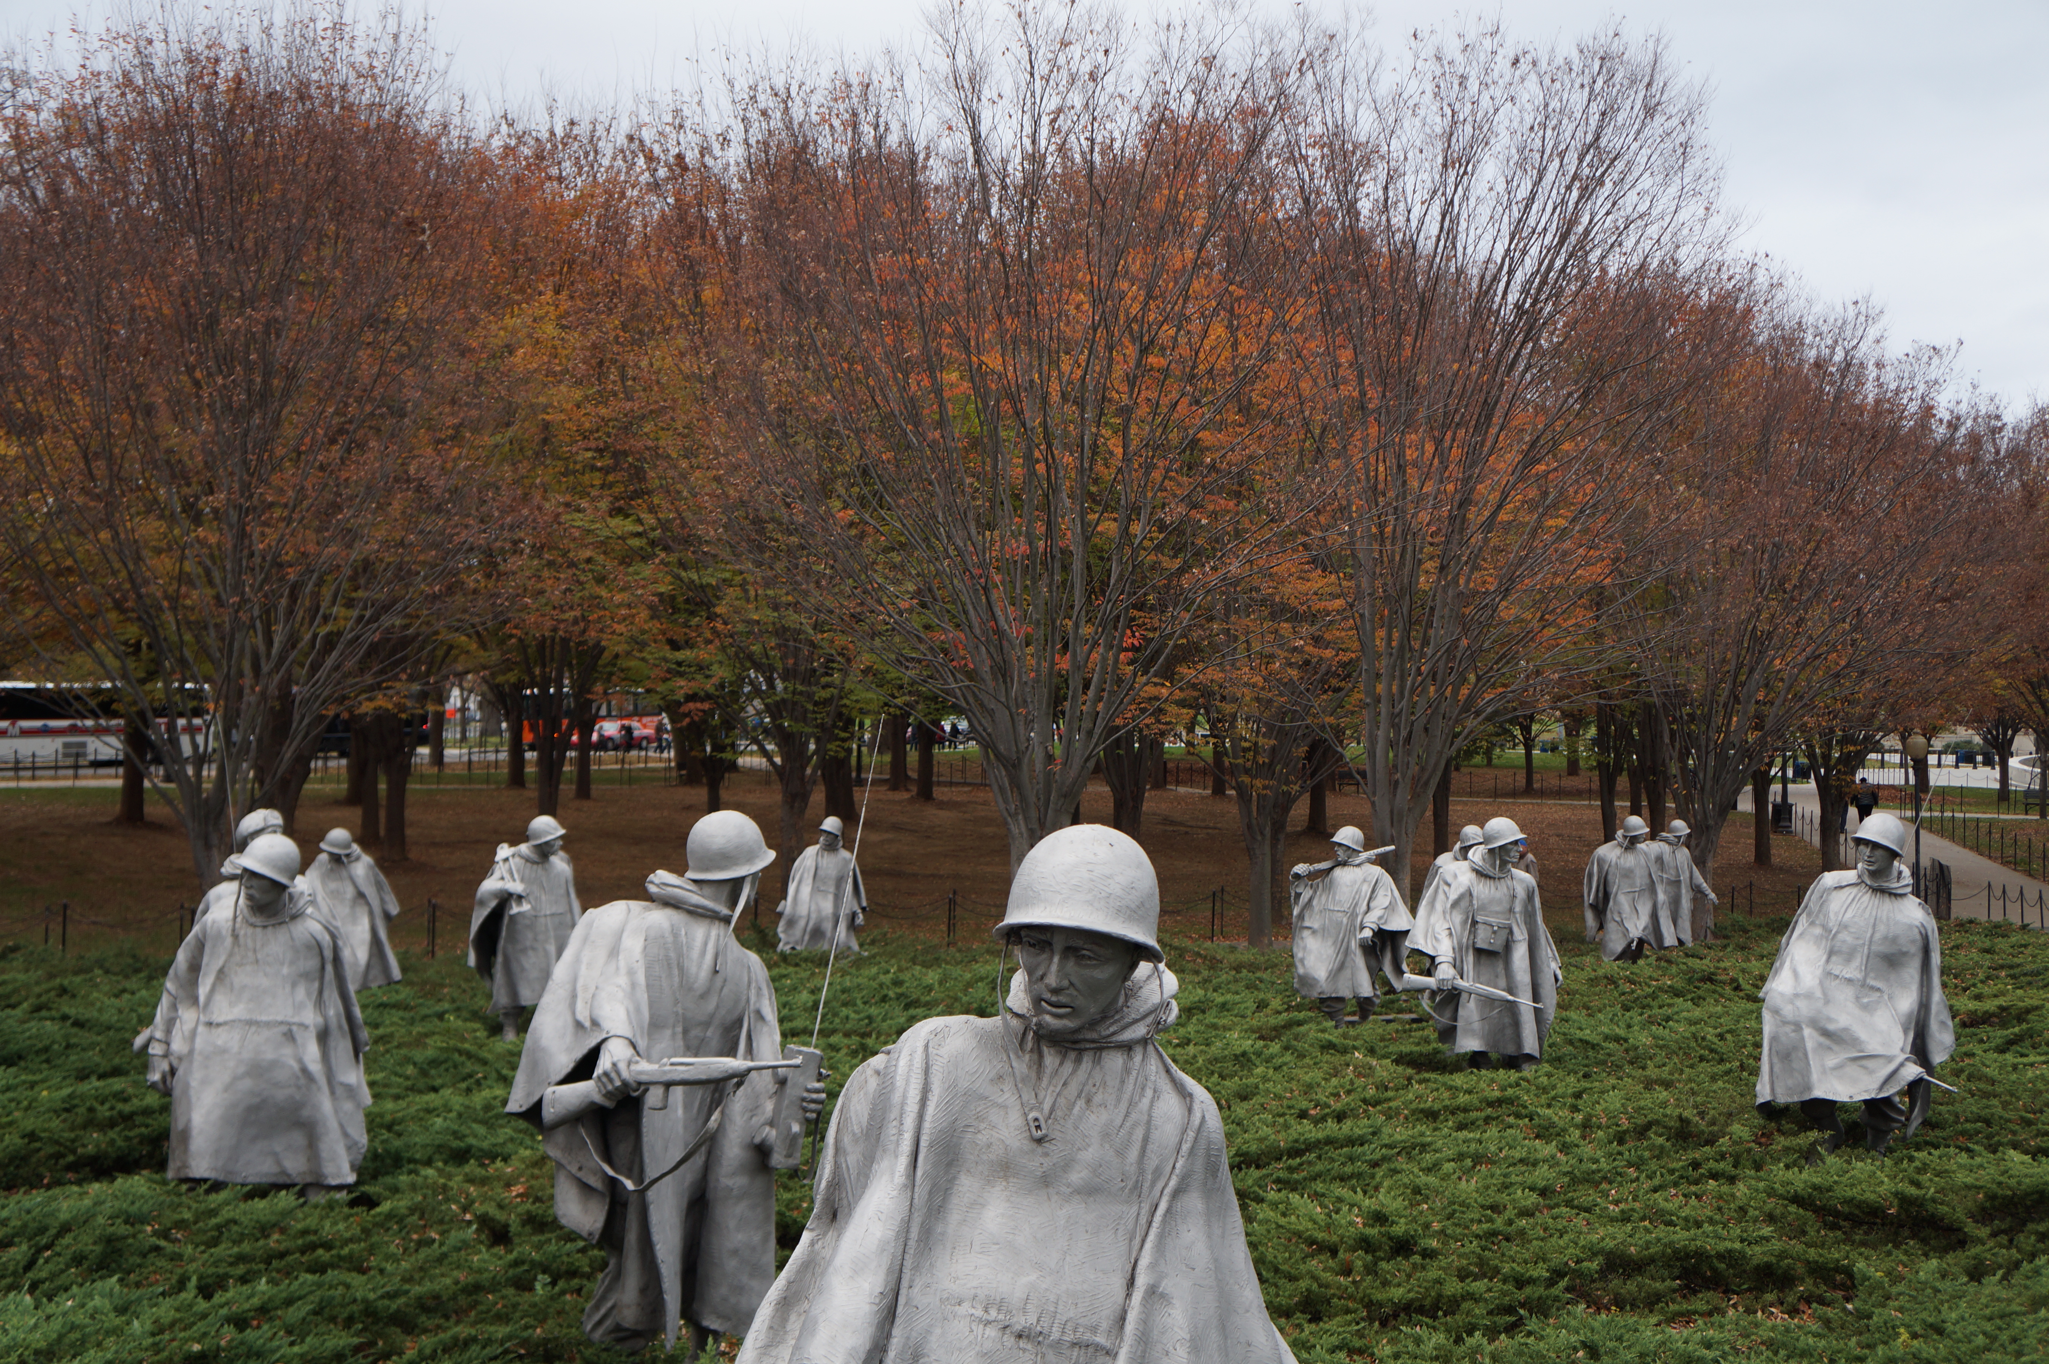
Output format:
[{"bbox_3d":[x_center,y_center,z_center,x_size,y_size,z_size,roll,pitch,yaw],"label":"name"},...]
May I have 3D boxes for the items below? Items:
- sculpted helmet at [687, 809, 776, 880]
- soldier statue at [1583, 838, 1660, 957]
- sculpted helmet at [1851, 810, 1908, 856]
[{"bbox_3d":[-1.105,0.611,9.200,0.360,0.230,0.310,-16,10,-29],"label":"sculpted helmet"},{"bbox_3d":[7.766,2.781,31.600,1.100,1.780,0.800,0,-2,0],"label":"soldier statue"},{"bbox_3d":[5.322,0.945,15.200,0.345,0.245,0.300,21,-16,-41],"label":"sculpted helmet"}]

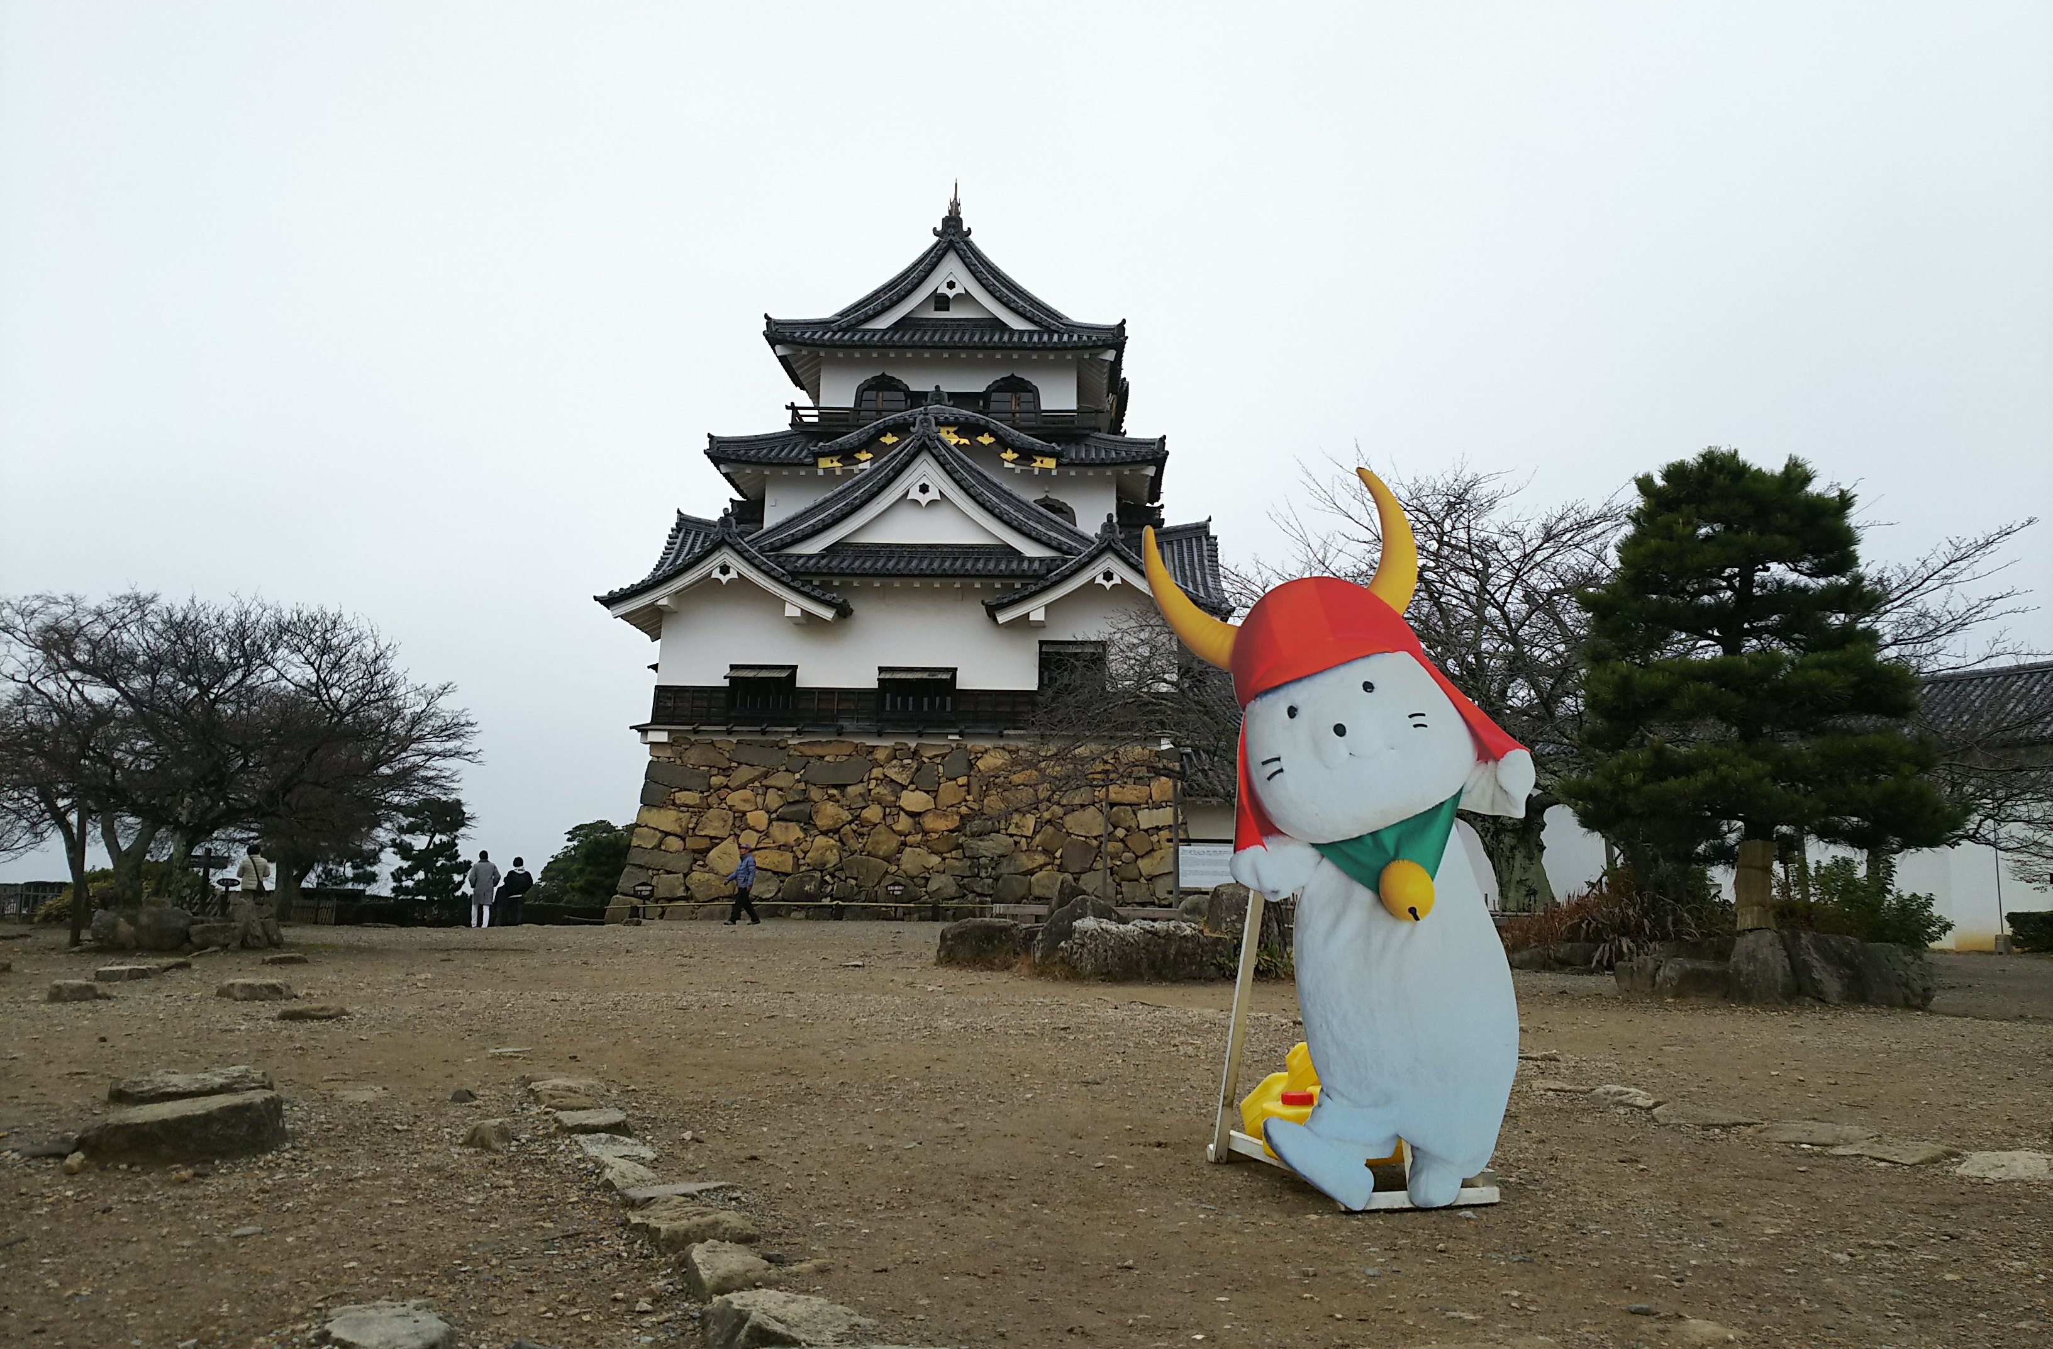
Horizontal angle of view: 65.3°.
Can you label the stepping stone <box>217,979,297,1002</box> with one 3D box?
[{"bbox_3d":[-4.898,2.004,10.144,0.480,0.120,0.360,4,-9,-25],"label":"stepping stone"}]

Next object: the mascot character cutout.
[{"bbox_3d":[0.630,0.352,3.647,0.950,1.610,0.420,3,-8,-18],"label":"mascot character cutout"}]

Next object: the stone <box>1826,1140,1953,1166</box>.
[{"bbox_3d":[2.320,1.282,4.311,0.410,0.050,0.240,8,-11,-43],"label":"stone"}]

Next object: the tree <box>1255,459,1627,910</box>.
[{"bbox_3d":[6.594,0.515,25.315,5.900,7.700,5.600,1,-7,0],"label":"tree"}]

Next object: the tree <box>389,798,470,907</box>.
[{"bbox_3d":[-14.606,4.578,39.227,2.050,3.140,2.000,3,-9,-20],"label":"tree"}]

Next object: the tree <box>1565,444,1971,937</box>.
[{"bbox_3d":[8.534,0.383,18.690,4.600,5.900,4.500,1,-7,0],"label":"tree"}]

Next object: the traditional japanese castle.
[{"bbox_3d":[-2.560,-3.383,48.900,16.200,20.800,18.500,0,-7,2],"label":"traditional japanese castle"}]

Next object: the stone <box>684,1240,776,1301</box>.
[{"bbox_3d":[-0.529,1.040,2.802,0.140,0.060,0.220,3,-8,-19],"label":"stone"}]

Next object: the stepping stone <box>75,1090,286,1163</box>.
[{"bbox_3d":[-2.225,1.187,4.203,0.470,0.130,0.270,5,-9,-32],"label":"stepping stone"}]

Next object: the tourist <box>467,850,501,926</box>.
[{"bbox_3d":[-11.384,4.452,33.697,0.620,1.680,0.420,1,-7,0],"label":"tourist"}]

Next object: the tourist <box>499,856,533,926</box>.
[{"bbox_3d":[-11.435,4.888,35.956,0.600,1.552,0.420,2,-8,-11],"label":"tourist"}]

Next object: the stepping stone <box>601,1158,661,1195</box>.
[{"bbox_3d":[-0.903,1.166,3.664,0.135,0.065,0.220,3,-8,-14],"label":"stepping stone"}]

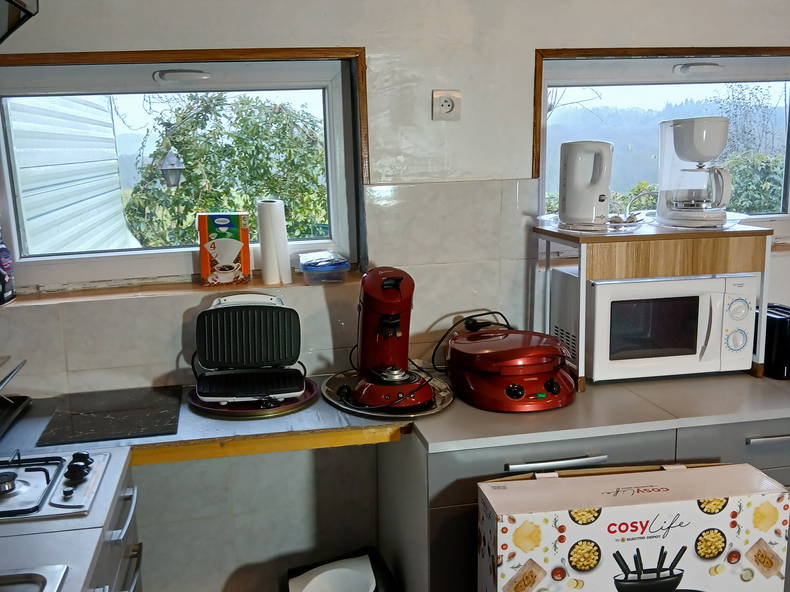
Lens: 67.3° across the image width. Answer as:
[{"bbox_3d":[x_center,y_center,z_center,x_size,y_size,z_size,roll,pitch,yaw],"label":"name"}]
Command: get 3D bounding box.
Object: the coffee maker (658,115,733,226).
[{"bbox_3d":[0.829,-0.340,1.646,0.205,0.288,0.155,7,14,42],"label":"coffee maker"}]

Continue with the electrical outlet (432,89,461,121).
[{"bbox_3d":[0.147,-0.536,1.668,0.081,0.081,0.020,-3,10,-7],"label":"electrical outlet"}]

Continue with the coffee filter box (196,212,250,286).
[{"bbox_3d":[-0.505,-0.138,1.763,0.132,0.203,0.065,-4,10,-9],"label":"coffee filter box"}]

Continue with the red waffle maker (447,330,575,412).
[{"bbox_3d":[0.303,0.178,1.571,0.318,0.155,0.332,-2,10,0],"label":"red waffle maker"}]

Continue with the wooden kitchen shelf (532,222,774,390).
[{"bbox_3d":[0.712,0.012,1.704,0.530,0.399,0.320,-3,10,-7],"label":"wooden kitchen shelf"}]

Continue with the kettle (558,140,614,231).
[{"bbox_3d":[0.520,-0.296,1.618,0.132,0.234,0.165,-5,10,-18],"label":"kettle"}]

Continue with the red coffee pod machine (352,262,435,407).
[{"bbox_3d":[-0.017,0.090,1.568,0.205,0.325,0.290,-6,11,-19],"label":"red coffee pod machine"}]

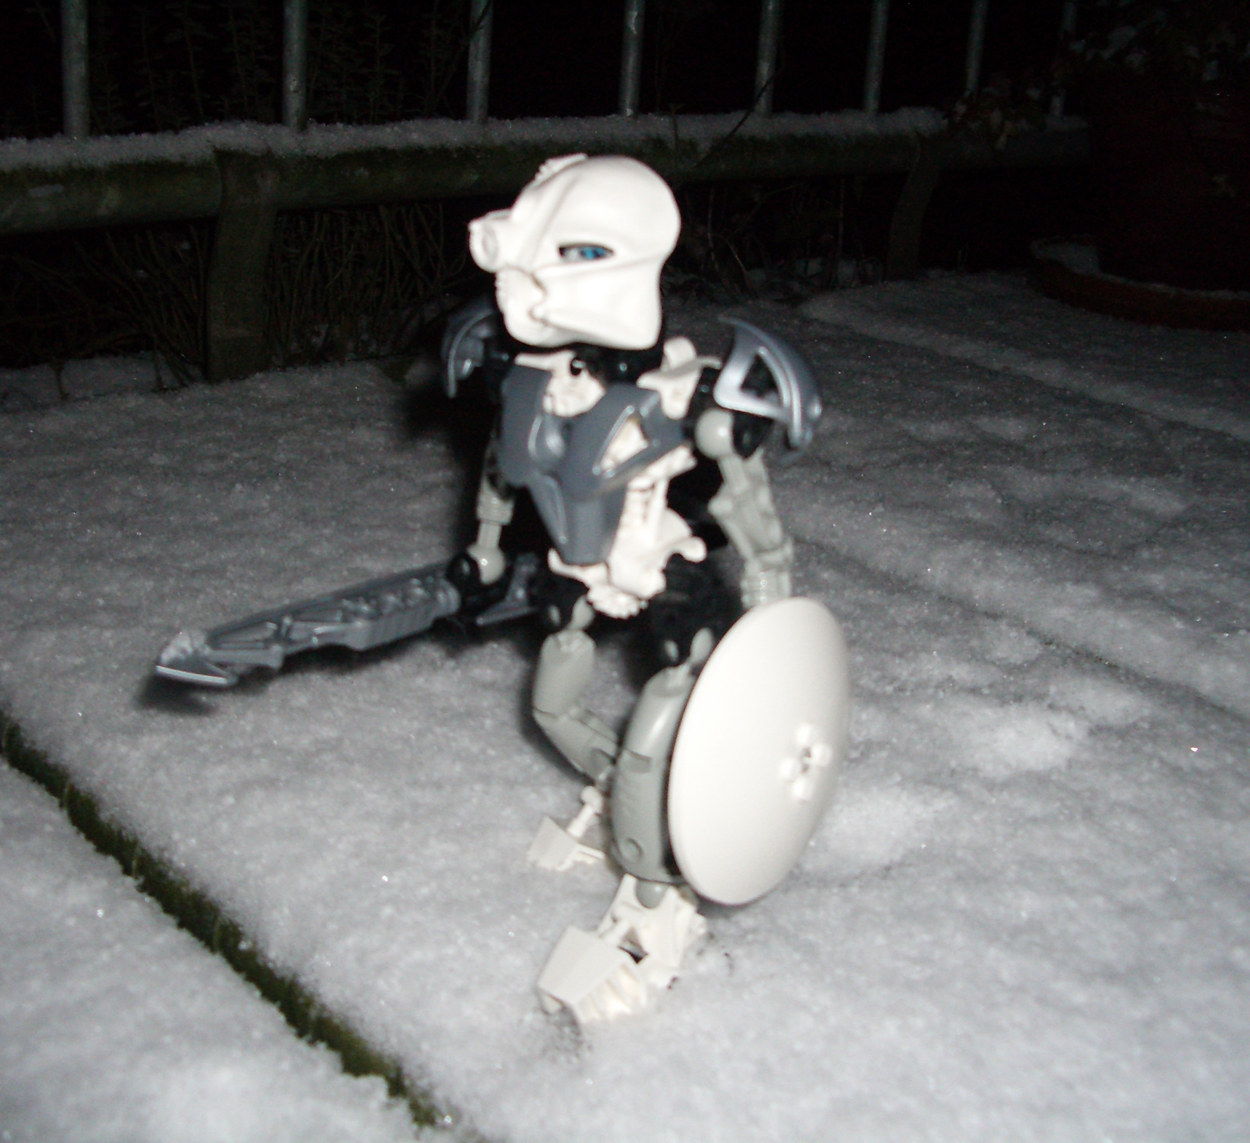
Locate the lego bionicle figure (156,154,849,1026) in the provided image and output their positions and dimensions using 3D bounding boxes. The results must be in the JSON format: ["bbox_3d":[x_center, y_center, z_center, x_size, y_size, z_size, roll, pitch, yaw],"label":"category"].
[{"bbox_3d":[-0.032,-0.013,0.345,0.093,0.162,0.173,-11,24,-34],"label":"lego bionicle figure"}]

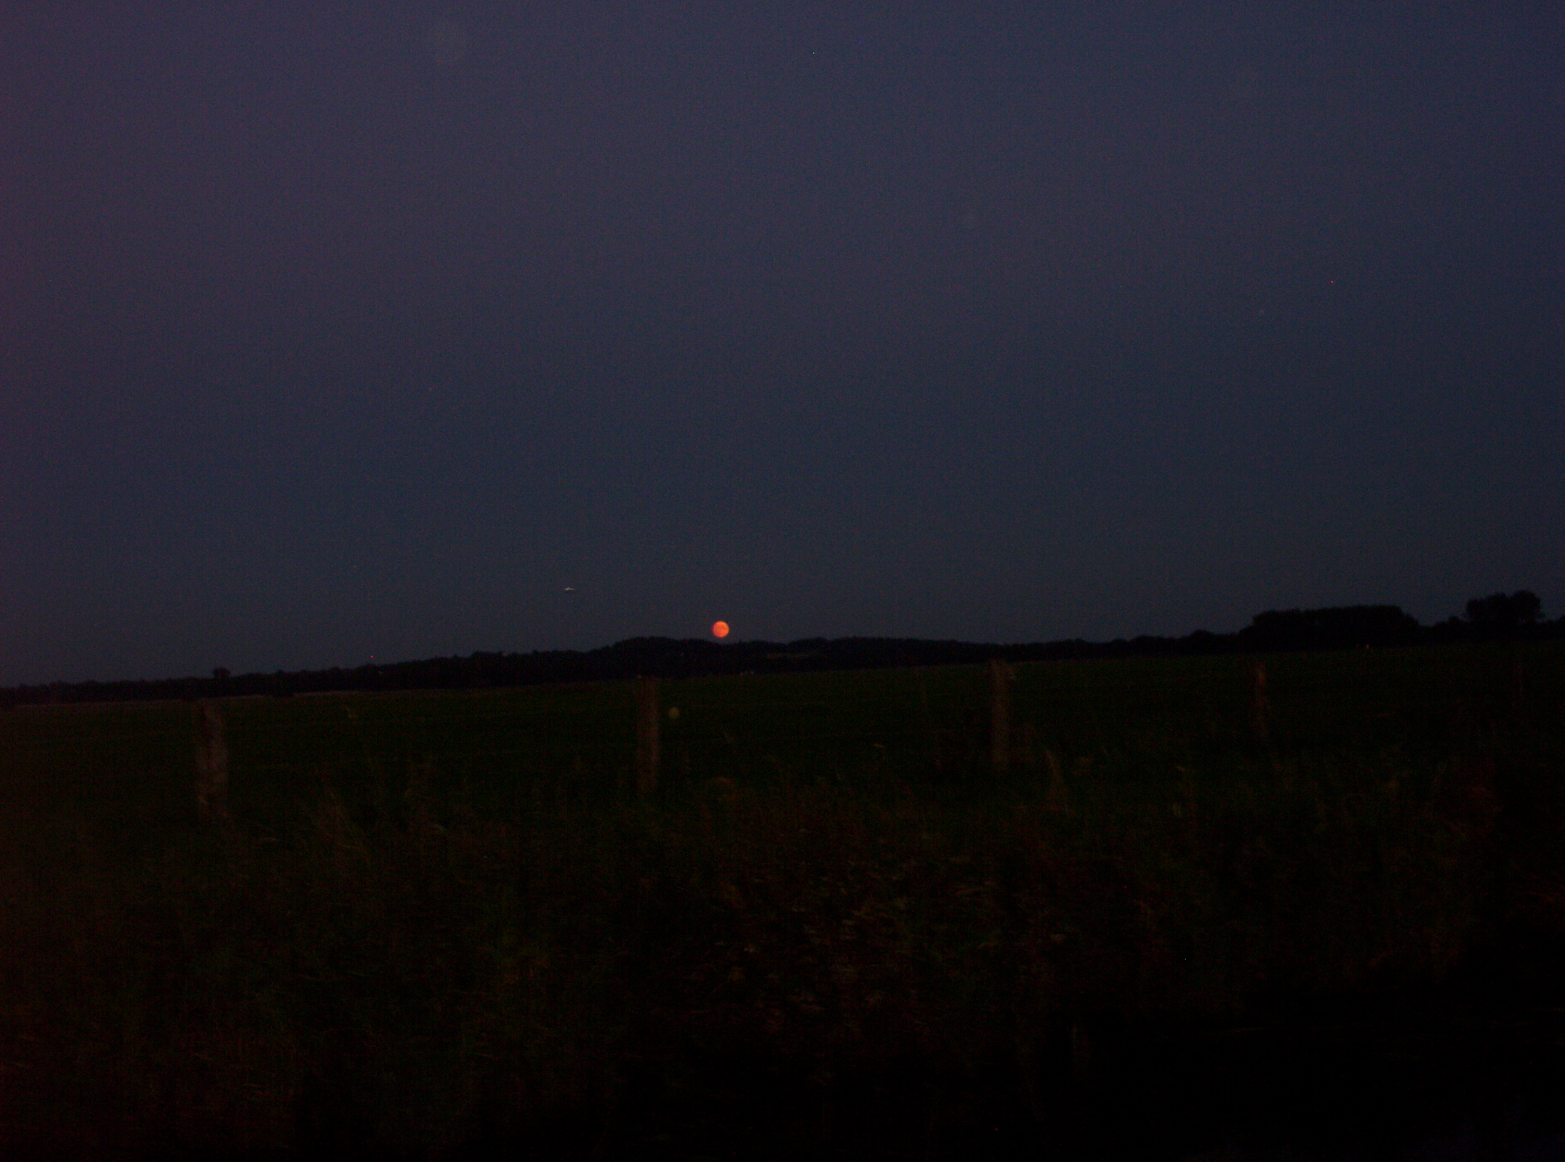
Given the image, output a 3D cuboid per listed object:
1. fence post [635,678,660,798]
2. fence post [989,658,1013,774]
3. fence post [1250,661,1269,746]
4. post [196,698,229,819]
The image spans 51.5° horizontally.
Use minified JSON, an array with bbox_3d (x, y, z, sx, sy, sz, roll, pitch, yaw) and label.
[{"bbox_3d":[-1.347,1.558,16.206,0.226,1.185,0.219,-1,-3,-23],"label":"fence post"},{"bbox_3d":[2.382,1.472,17.666,0.193,1.265,0.187,-1,-3,-23],"label":"fence post"},{"bbox_3d":[5.617,1.444,19.053,0.180,1.006,0.174,-1,-3,-23],"label":"fence post"},{"bbox_3d":[-5.136,1.618,14.600,0.281,1.101,0.272,-1,-3,-23],"label":"post"}]

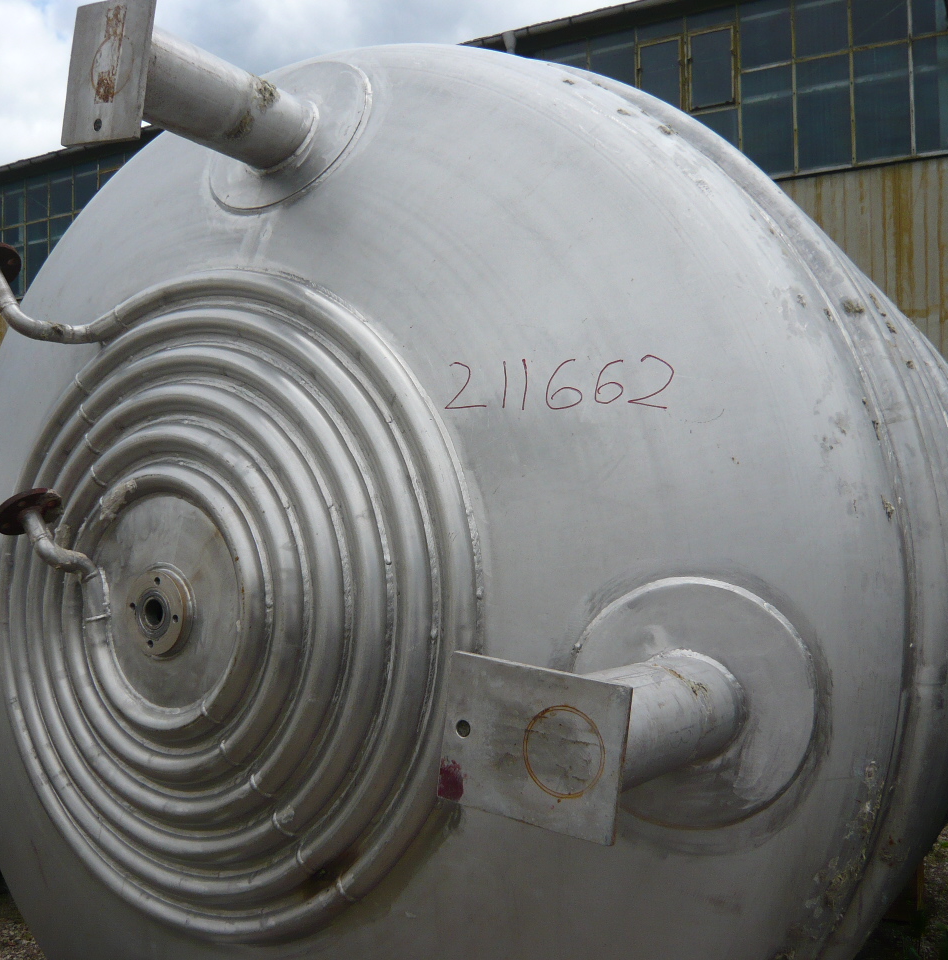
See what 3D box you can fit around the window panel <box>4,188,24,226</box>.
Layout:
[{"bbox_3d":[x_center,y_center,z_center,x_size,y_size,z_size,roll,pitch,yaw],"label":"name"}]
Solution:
[{"bbox_3d":[-7.622,-4.516,17.172,0.565,0.577,0.050,-1,0,29],"label":"window panel"}]

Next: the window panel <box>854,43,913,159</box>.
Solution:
[{"bbox_3d":[4.847,-4.480,12.264,0.653,1.360,0.050,-1,0,29],"label":"window panel"}]

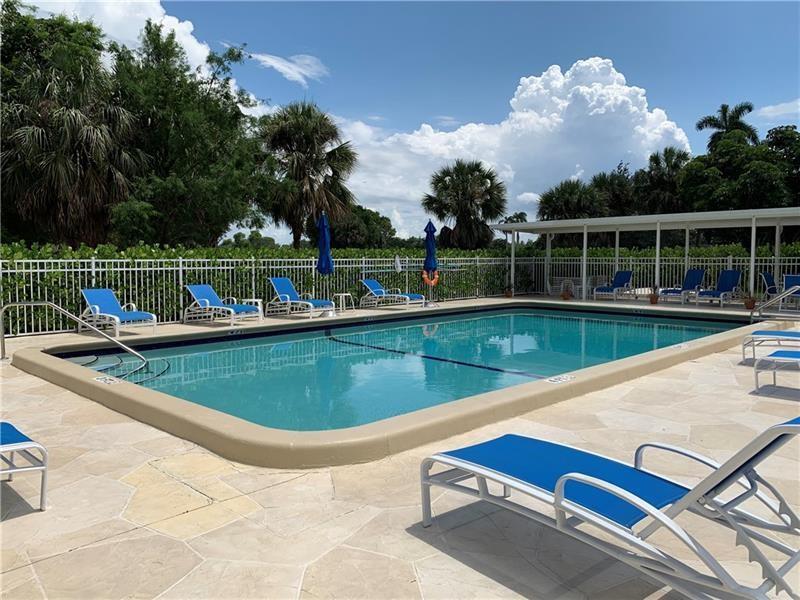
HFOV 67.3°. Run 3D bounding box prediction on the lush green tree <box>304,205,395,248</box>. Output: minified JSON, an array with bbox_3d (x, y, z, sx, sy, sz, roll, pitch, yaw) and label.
[{"bbox_3d":[-4.393,-5.256,51.754,8.000,5.890,7.500,0,4,0],"label":"lush green tree"}]

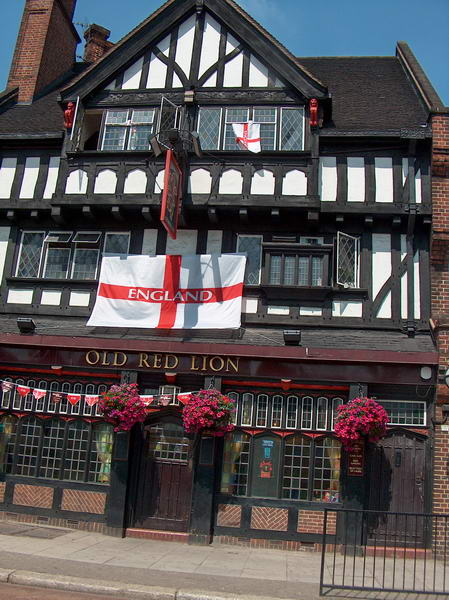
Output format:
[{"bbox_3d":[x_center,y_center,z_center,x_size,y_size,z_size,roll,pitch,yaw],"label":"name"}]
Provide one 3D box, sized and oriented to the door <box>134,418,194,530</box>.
[{"bbox_3d":[-1.091,3.250,11.801,0.980,2.000,0.120,2,-15,8],"label":"door"}]

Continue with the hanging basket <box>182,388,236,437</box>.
[{"bbox_3d":[-0.265,1.990,11.335,0.927,0.824,0.907,2,-15,8],"label":"hanging basket"}]

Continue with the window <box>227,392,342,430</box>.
[{"bbox_3d":[1.155,2.069,11.988,2.182,0.642,0.100,2,-15,8],"label":"window"}]

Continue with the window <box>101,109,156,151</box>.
[{"bbox_3d":[-1.950,-3.480,13.083,1.034,0.893,0.120,2,-15,8],"label":"window"}]

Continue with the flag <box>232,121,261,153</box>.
[{"bbox_3d":[0.453,-3.284,12.892,0.550,0.730,0.100,2,-15,8],"label":"flag"}]

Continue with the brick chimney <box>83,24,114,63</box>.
[{"bbox_3d":[-4.131,-8.245,20.925,0.780,1.400,0.780,13,-18,-31],"label":"brick chimney"}]

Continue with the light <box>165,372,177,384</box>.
[{"bbox_3d":[-1.023,1.488,12.133,0.222,0.223,0.180,2,-15,8],"label":"light"}]

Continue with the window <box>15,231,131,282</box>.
[{"bbox_3d":[-3.066,-0.889,12.983,2.248,0.950,0.140,2,-15,8],"label":"window"}]

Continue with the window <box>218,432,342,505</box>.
[{"bbox_3d":[1.012,2.997,11.534,2.120,1.170,0.140,2,-15,8],"label":"window"}]

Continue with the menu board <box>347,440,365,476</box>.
[{"bbox_3d":[2.305,2.766,11.228,0.278,0.611,0.040,2,-15,8],"label":"menu board"}]

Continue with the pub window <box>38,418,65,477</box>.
[{"bbox_3d":[-3.248,2.823,12.119,0.460,1.120,0.100,2,-15,8],"label":"pub window"}]

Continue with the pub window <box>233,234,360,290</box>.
[{"bbox_3d":[1.410,-0.770,12.640,2.448,1.091,0.300,2,-15,8],"label":"pub window"}]

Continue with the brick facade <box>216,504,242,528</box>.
[{"bbox_3d":[0.095,3.920,11.616,0.421,0.374,0.100,2,-15,8],"label":"brick facade"}]

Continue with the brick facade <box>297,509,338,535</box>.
[{"bbox_3d":[1.653,3.955,11.394,0.675,0.383,0.100,2,-15,8],"label":"brick facade"}]

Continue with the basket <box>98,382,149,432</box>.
[{"bbox_3d":[-1.839,1.948,11.611,0.920,0.880,0.850,2,-15,8],"label":"basket"}]

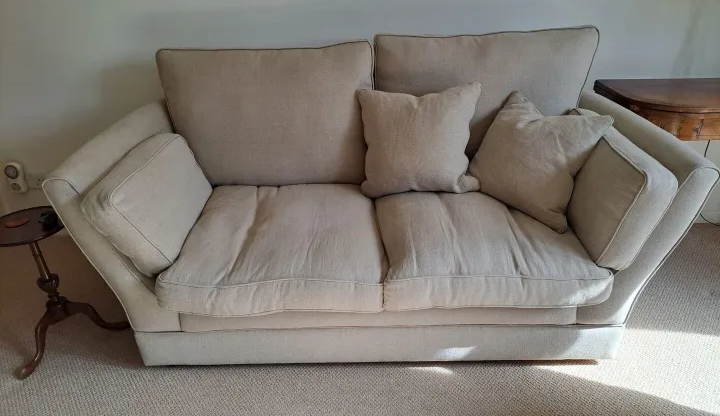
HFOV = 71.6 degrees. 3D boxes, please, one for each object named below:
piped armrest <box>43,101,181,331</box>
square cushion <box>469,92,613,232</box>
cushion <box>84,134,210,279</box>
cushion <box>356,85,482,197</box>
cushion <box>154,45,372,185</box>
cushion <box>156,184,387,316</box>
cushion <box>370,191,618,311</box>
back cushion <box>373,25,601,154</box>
[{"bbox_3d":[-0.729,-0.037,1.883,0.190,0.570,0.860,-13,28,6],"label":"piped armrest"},{"bbox_3d":[0.675,-0.198,1.908,0.150,0.410,0.410,-1,29,-48],"label":"square cushion"},{"bbox_3d":[-0.710,-0.032,1.779,0.135,0.300,0.530,-25,26,12],"label":"cushion"},{"bbox_3d":[0.224,-0.258,1.911,0.440,0.420,0.150,-1,18,-1],"label":"cushion"},{"bbox_3d":[-0.357,-0.360,2.030,0.790,0.580,0.180,-1,14,-1],"label":"cushion"},{"bbox_3d":[-0.283,0.109,1.847,0.720,0.185,0.680,-1,28,-1],"label":"cushion"},{"bbox_3d":[0.428,0.096,1.868,0.730,0.185,0.680,-1,28,-1],"label":"cushion"},{"bbox_3d":[0.481,-0.399,2.028,0.810,0.620,0.180,-1,14,-1],"label":"back cushion"}]

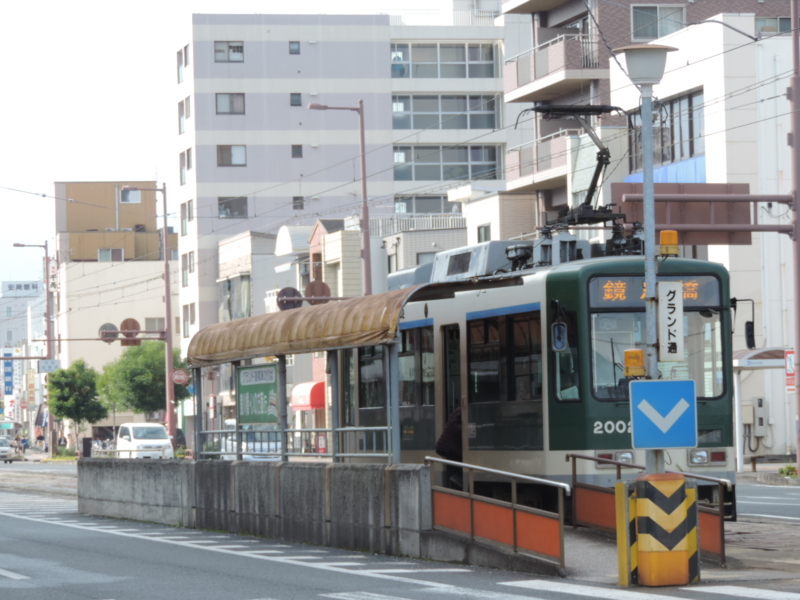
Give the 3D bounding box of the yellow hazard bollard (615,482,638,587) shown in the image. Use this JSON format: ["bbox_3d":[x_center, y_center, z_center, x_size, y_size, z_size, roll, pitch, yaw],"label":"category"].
[{"bbox_3d":[2.012,2.080,29.971,0.210,0.950,0.240,-1,-2,-14],"label":"yellow hazard bollard"}]

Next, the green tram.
[{"bbox_3d":[1.567,1.394,46.878,2.350,3.600,13.400,-1,-2,-14],"label":"green tram"}]

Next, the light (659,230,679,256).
[{"bbox_3d":[2.400,-0.507,29.900,0.170,0.225,0.170,-1,-2,0],"label":"light"}]

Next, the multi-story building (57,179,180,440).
[{"bbox_3d":[-18.440,1.402,232.886,10.500,18.700,8.000,-1,-2,-14],"label":"multi-story building"}]

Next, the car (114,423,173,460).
[{"bbox_3d":[-10.634,6.129,140.323,1.620,1.900,3.850,-1,-2,-15],"label":"car"}]

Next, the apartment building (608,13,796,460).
[{"bbox_3d":[12.148,-1.577,102.115,8.500,13.000,11.200,-1,-2,-14],"label":"apartment building"}]

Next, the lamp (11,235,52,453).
[{"bbox_3d":[-21.258,2.910,194.553,2.150,12.560,0.400,-1,-2,-14],"label":"lamp"}]

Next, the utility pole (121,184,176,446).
[{"bbox_3d":[-11.619,1.065,155.048,2.150,12.790,0.400,-1,-2,-14],"label":"utility pole"}]

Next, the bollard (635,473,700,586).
[{"bbox_3d":[2.371,2.046,29.978,0.520,1.010,0.420,-1,-2,-14],"label":"bollard"}]

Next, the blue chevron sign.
[{"bbox_3d":[2.350,1.023,29.950,0.600,0.600,0.030,-1,-2,-11],"label":"blue chevron sign"}]

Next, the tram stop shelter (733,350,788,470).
[{"bbox_3d":[8.549,2.780,83.826,1.650,3.000,4.400,-1,-2,-14],"label":"tram stop shelter"}]

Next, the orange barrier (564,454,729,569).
[{"bbox_3d":[2.545,2.172,35.184,0.120,1.080,5.300,-1,-2,-14],"label":"orange barrier"}]

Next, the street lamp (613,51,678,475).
[{"bbox_3d":[2.273,0.004,30.113,0.600,4.600,0.600,-1,-2,-14],"label":"street lamp"}]

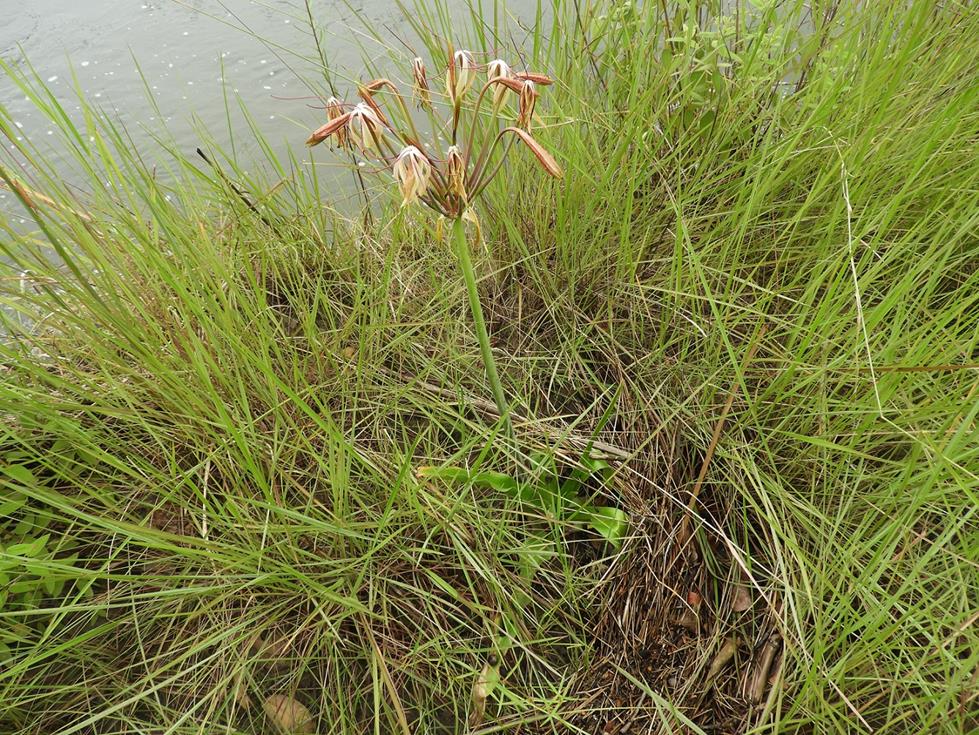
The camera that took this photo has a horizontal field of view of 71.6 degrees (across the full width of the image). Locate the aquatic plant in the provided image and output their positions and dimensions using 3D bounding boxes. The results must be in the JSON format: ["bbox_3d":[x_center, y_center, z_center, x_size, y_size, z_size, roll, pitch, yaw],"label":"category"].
[{"bbox_3d":[-0.075,-0.101,1.053,0.370,0.680,0.340,0,42,0],"label":"aquatic plant"}]

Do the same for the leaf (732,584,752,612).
[{"bbox_3d":[0.421,0.384,1.130,0.034,0.012,0.045,0,42,0],"label":"leaf"}]

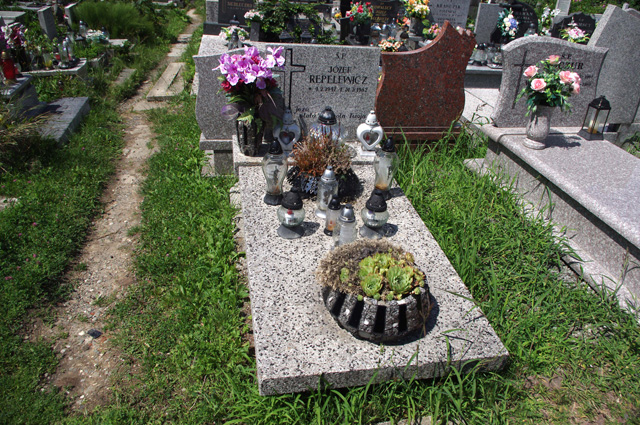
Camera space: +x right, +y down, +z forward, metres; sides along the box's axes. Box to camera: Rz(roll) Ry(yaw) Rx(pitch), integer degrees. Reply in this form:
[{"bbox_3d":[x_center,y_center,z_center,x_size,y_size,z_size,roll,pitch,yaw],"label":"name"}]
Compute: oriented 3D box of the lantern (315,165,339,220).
[{"bbox_3d":[0.034,-0.113,2.514,0.105,0.275,0.105,-2,33,-11],"label":"lantern"}]

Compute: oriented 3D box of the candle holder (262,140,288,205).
[{"bbox_3d":[-0.222,-0.205,2.353,0.123,0.334,0.123,-2,30,-10],"label":"candle holder"}]

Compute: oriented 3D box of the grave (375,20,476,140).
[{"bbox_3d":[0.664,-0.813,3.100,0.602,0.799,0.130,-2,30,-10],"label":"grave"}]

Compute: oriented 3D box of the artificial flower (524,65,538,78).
[{"bbox_3d":[1.316,-0.877,2.983,0.090,0.075,0.075,12,3,14],"label":"artificial flower"}]

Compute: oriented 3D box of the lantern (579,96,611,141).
[{"bbox_3d":[1.980,-0.677,3.412,0.118,0.301,0.118,-2,30,-10],"label":"lantern"}]

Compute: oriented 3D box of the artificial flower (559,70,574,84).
[{"bbox_3d":[1.471,-0.805,2.860,0.090,0.080,0.090,-2,31,-12],"label":"artificial flower"}]

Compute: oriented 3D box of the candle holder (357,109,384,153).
[{"bbox_3d":[0.293,-0.455,2.757,0.155,0.265,0.100,2,32,-7],"label":"candle holder"}]

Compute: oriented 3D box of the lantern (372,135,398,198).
[{"bbox_3d":[0.344,-0.233,2.474,0.126,0.332,0.126,-2,30,-10],"label":"lantern"}]

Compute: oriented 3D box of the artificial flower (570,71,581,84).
[{"bbox_3d":[1.650,-0.870,3.089,0.075,0.090,0.075,6,24,41],"label":"artificial flower"}]

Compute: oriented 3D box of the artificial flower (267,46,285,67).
[{"bbox_3d":[-0.240,-0.838,2.582,0.100,0.105,0.060,-5,13,-16],"label":"artificial flower"}]

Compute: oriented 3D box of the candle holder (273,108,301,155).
[{"bbox_3d":[-0.195,-0.508,3.030,0.168,0.298,0.100,-2,33,-11],"label":"candle holder"}]

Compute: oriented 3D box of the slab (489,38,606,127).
[{"bbox_3d":[1.565,-0.893,3.353,0.790,0.560,0.120,-3,30,-15],"label":"slab"}]

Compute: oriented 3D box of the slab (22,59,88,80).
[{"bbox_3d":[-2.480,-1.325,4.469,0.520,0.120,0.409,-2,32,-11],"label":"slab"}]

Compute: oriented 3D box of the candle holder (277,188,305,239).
[{"bbox_3d":[-0.115,0.000,2.078,0.125,0.220,0.125,-2,33,-12],"label":"candle holder"}]

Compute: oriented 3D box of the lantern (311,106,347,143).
[{"bbox_3d":[0.037,-0.451,2.688,0.190,0.280,0.190,-2,33,-12],"label":"lantern"}]

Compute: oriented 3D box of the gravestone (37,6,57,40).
[{"bbox_3d":[-3.452,-2.350,6.117,0.070,0.460,0.460,-3,31,-14],"label":"gravestone"}]

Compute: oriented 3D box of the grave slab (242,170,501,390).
[{"bbox_3d":[0.104,0.152,2.155,0.857,0.075,1.389,-2,34,-12],"label":"grave slab"}]

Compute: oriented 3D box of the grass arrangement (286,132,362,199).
[{"bbox_3d":[0.011,-0.296,2.766,0.380,0.311,0.350,-2,33,-11],"label":"grass arrangement"}]

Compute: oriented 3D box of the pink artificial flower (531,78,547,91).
[{"bbox_3d":[1.325,-0.776,2.905,0.097,0.079,0.070,17,34,20],"label":"pink artificial flower"}]

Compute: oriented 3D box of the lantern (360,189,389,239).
[{"bbox_3d":[0.276,-0.001,2.401,0.138,0.240,0.138,-2,33,-11],"label":"lantern"}]

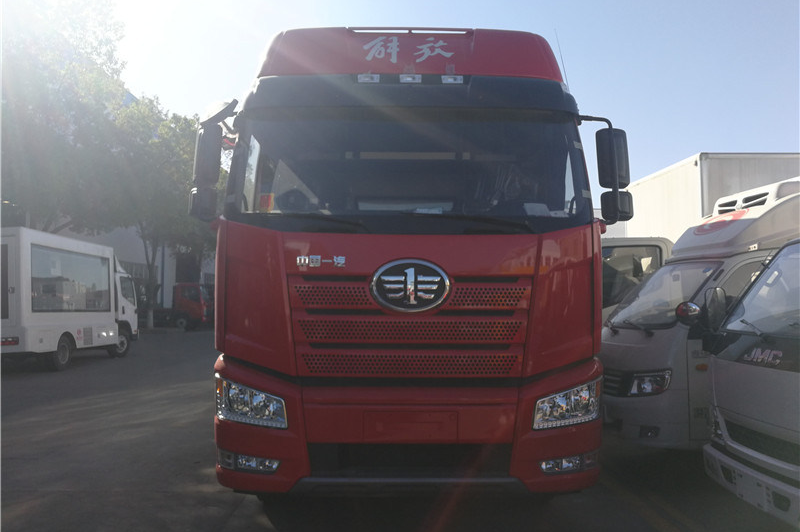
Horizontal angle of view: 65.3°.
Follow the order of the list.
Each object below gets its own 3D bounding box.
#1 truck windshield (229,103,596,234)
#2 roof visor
[{"bbox_3d":[0.077,-0.648,4.123,2.300,0.910,0.420,1,-4,-1],"label":"truck windshield"},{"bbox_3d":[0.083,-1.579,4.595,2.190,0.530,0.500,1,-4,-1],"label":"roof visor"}]

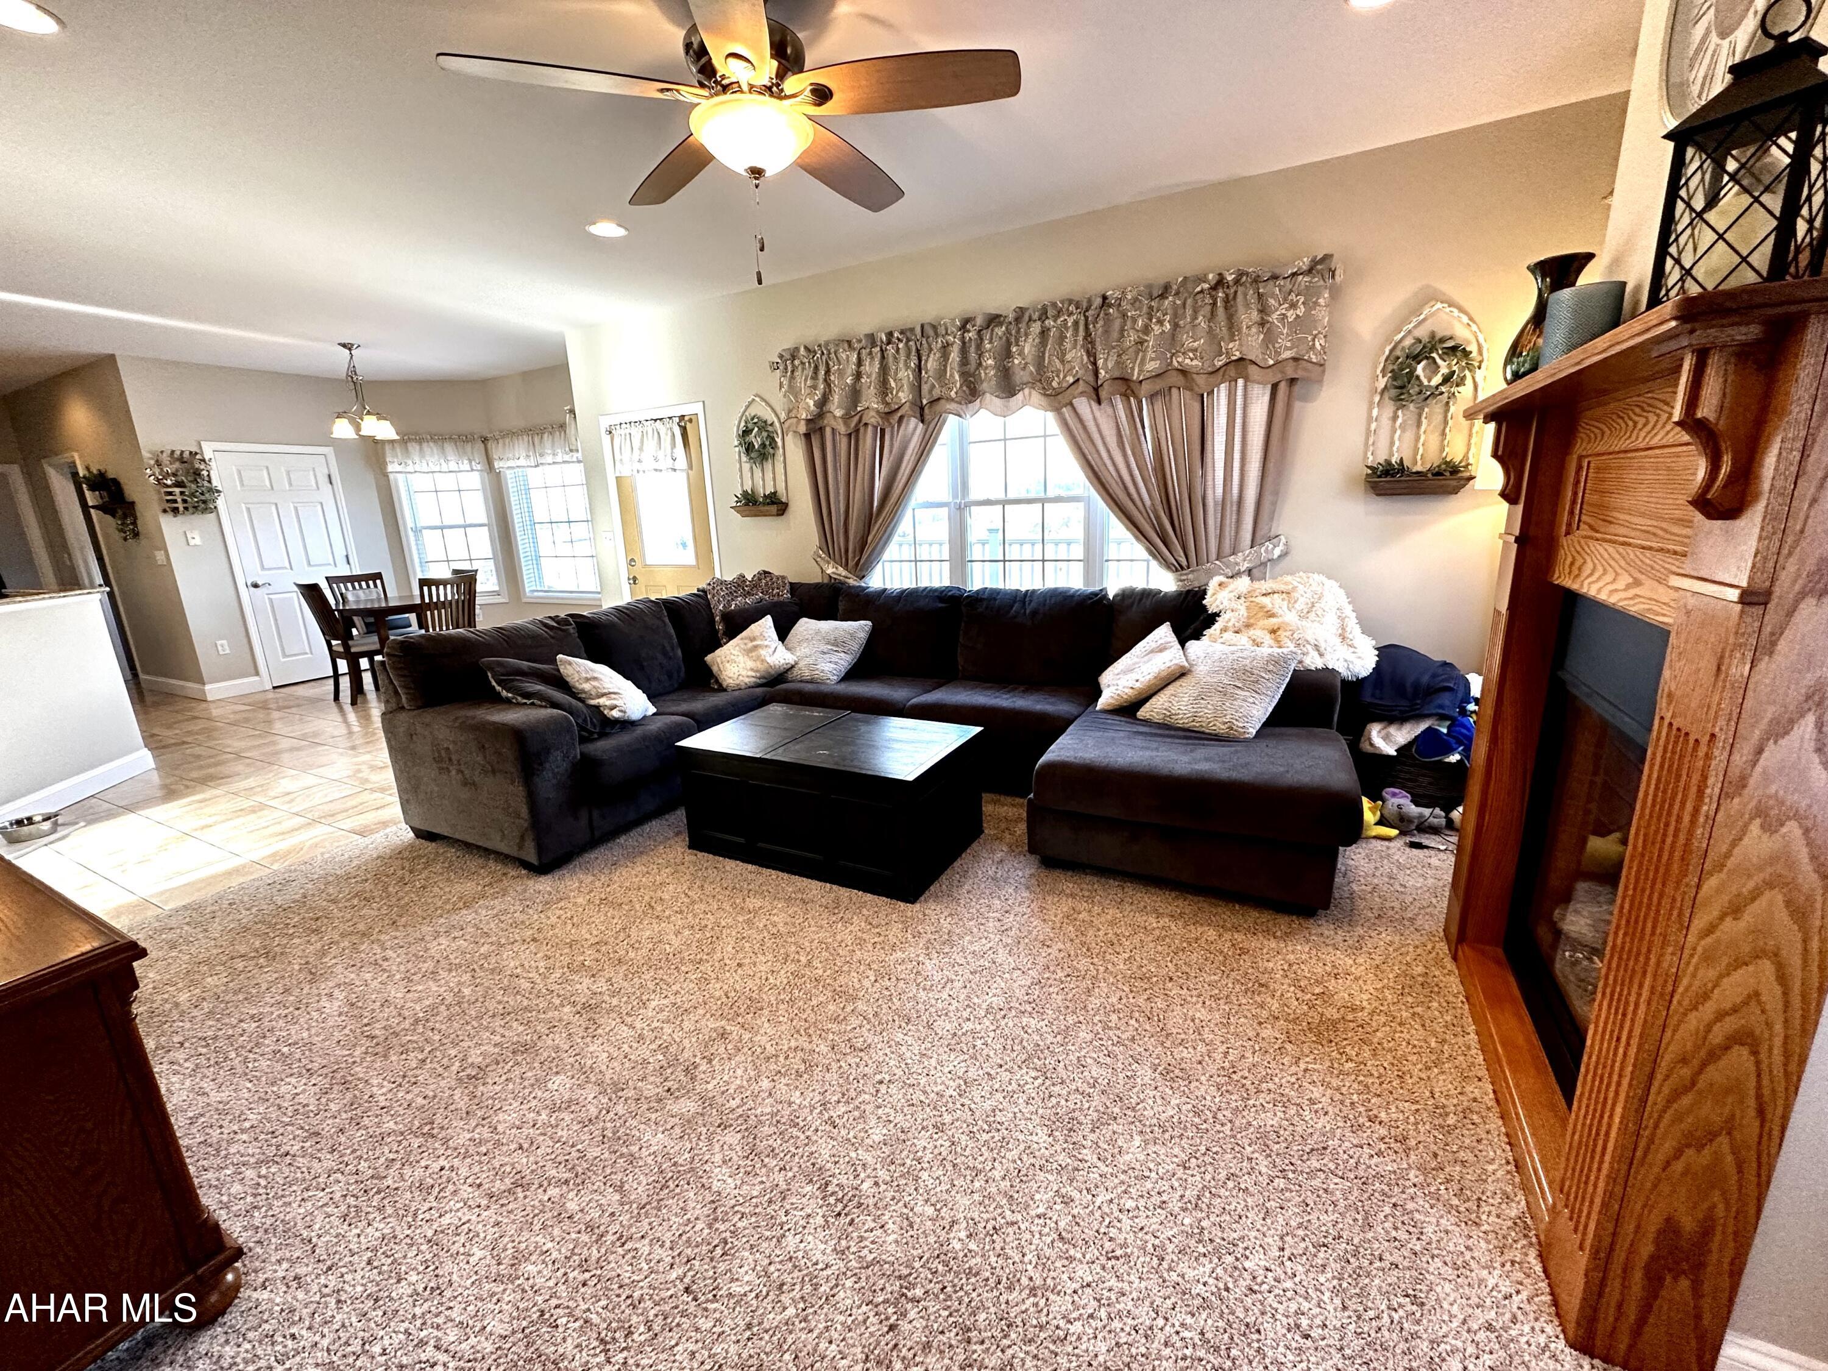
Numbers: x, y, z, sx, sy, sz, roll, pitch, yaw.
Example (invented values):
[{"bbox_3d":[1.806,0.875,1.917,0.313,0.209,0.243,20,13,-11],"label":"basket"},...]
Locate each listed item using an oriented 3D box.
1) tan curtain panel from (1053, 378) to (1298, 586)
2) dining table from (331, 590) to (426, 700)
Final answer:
[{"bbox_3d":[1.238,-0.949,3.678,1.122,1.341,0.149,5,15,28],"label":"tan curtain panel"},{"bbox_3d":[-4.317,-0.342,6.325,0.923,0.755,0.923,5,15,28],"label":"dining table"}]

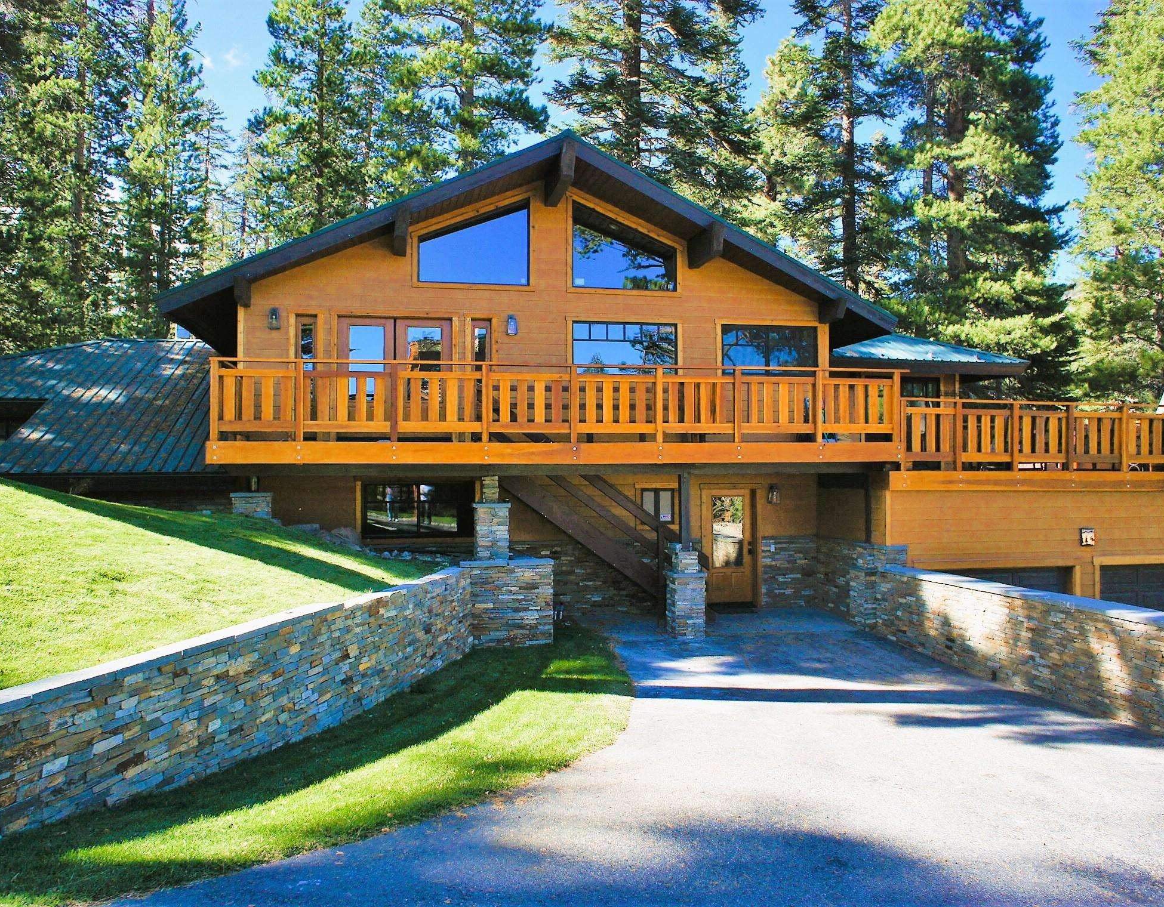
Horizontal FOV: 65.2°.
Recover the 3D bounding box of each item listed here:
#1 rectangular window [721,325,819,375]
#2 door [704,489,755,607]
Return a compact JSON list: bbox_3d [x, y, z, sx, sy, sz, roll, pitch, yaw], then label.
[{"bbox_3d":[3.401,-1.854,16.371,1.871,0.922,0.120,0,0,-11],"label":"rectangular window"},{"bbox_3d":[2.656,1.670,16.272,0.983,2.100,0.150,0,0,-11],"label":"door"}]

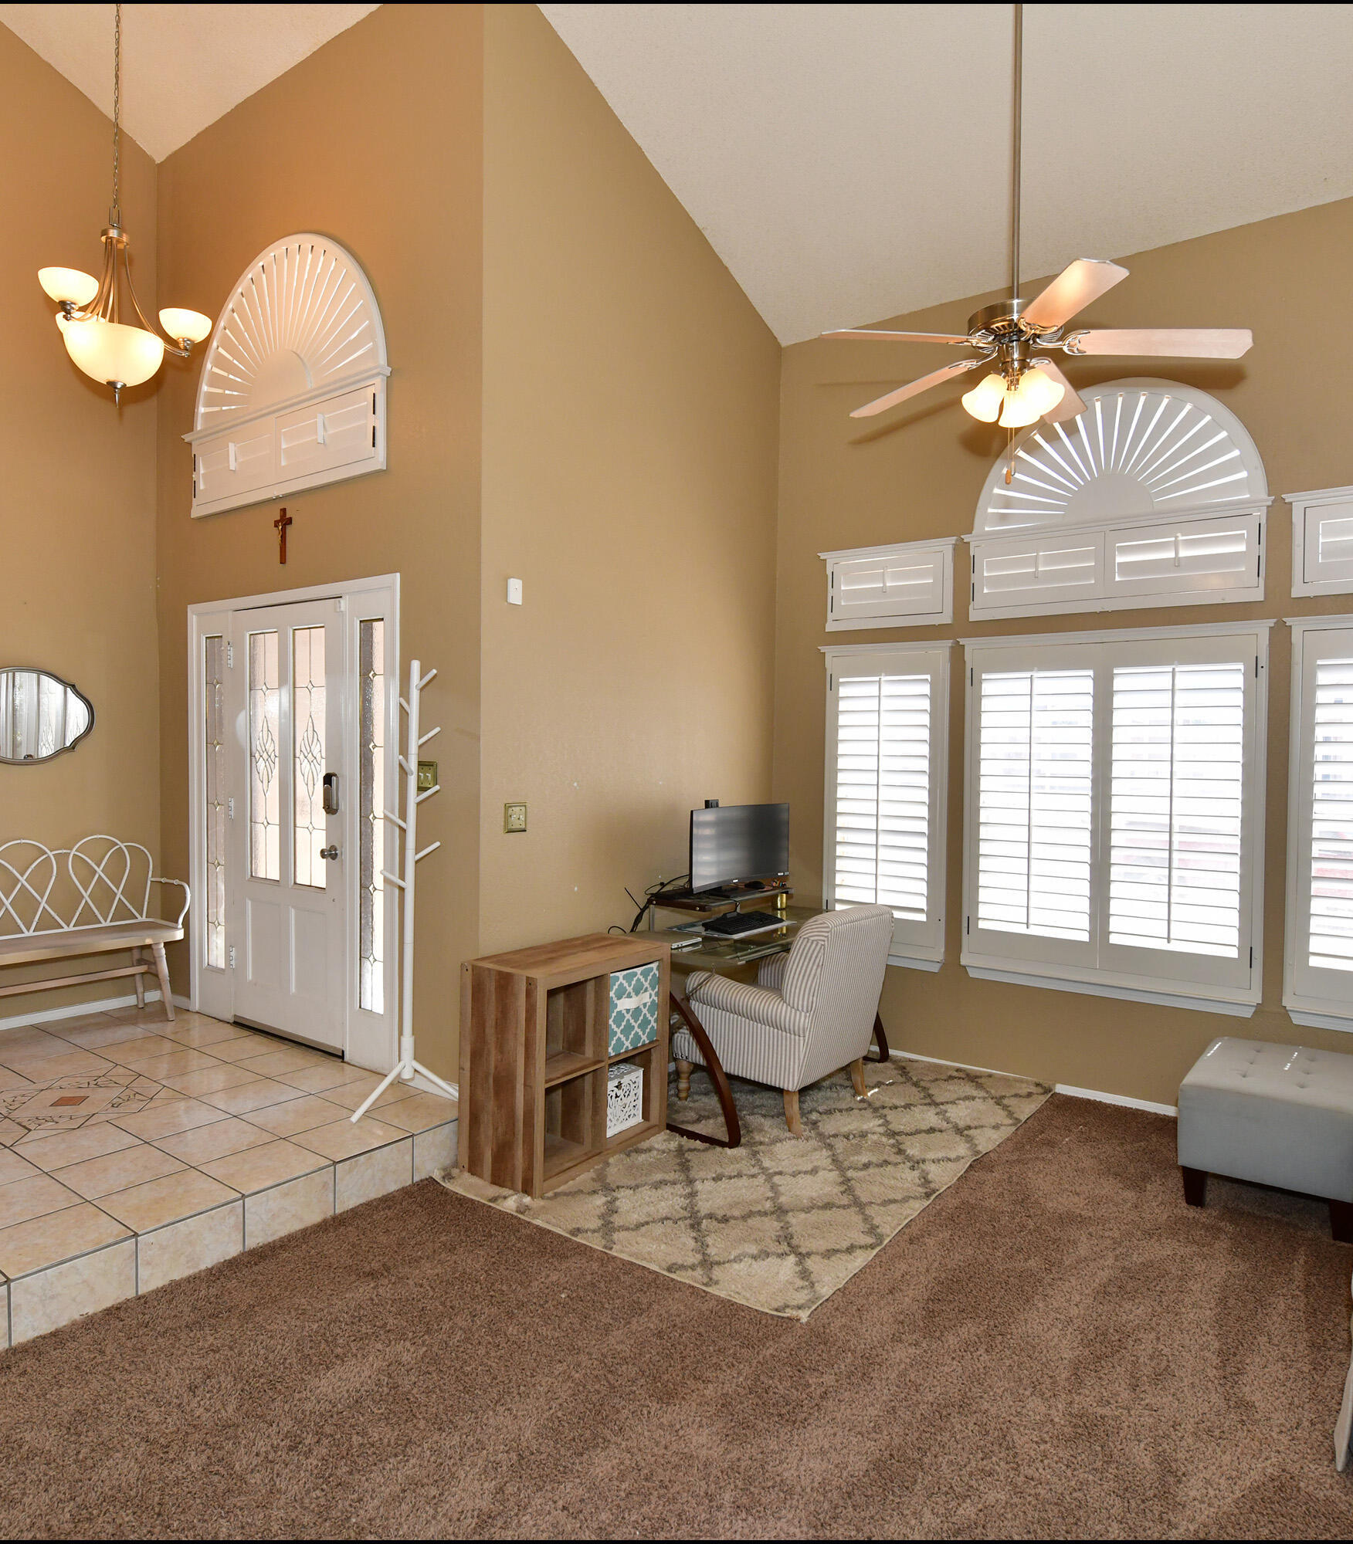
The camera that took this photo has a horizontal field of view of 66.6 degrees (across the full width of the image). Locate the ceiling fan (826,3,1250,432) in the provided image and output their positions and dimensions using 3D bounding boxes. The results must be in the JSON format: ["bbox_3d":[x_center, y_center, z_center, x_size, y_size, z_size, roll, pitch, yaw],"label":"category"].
[{"bbox_3d":[1.058,-1.998,3.216,1.300,1.740,1.300,1,2,39],"label":"ceiling fan"}]

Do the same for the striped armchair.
[{"bbox_3d":[0.463,1.006,4.491,0.800,0.880,0.670,1,2,39],"label":"striped armchair"}]

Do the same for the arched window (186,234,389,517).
[{"bbox_3d":[-1.825,-1.841,4.760,1.660,1.130,0.080,2,2,38],"label":"arched window"}]

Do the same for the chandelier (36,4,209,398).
[{"bbox_3d":[-2.207,-2.495,4.045,0.640,2.085,0.640,1,2,39],"label":"chandelier"}]

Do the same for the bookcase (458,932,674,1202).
[{"bbox_3d":[-0.416,1.077,3.963,0.388,0.758,0.763,1,2,35],"label":"bookcase"}]

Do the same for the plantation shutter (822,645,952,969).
[{"bbox_3d":[1.077,0.152,5.313,0.710,1.620,0.080,2,2,38],"label":"plantation shutter"}]

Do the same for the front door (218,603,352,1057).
[{"bbox_3d":[-1.820,0.236,4.844,0.930,2.030,0.060,2,2,38],"label":"front door"}]

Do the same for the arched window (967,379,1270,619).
[{"bbox_3d":[1.935,-1.230,4.631,1.290,1.010,0.080,2,2,38],"label":"arched window"}]

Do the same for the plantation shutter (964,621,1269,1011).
[{"bbox_3d":[1.927,0.177,4.660,1.330,1.620,0.080,2,2,38],"label":"plantation shutter"}]

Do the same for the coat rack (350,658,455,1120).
[{"bbox_3d":[-1.037,0.432,3.949,0.450,1.720,0.430,1,2,39],"label":"coat rack"}]

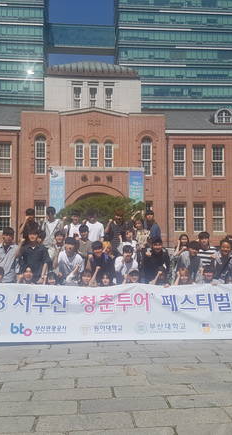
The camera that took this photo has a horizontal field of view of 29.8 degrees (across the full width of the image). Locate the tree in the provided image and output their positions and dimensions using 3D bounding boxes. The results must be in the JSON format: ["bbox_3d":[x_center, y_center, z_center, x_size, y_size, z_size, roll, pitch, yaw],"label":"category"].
[{"bbox_3d":[-0.611,0.875,18.372,3.700,3.500,3.500,0,-4,-3],"label":"tree"}]

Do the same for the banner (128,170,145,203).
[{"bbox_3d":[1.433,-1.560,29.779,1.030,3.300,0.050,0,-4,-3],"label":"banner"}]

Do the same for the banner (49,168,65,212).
[{"bbox_3d":[-3.956,-1.582,29.468,1.050,3.600,0.050,0,-4,-3],"label":"banner"}]

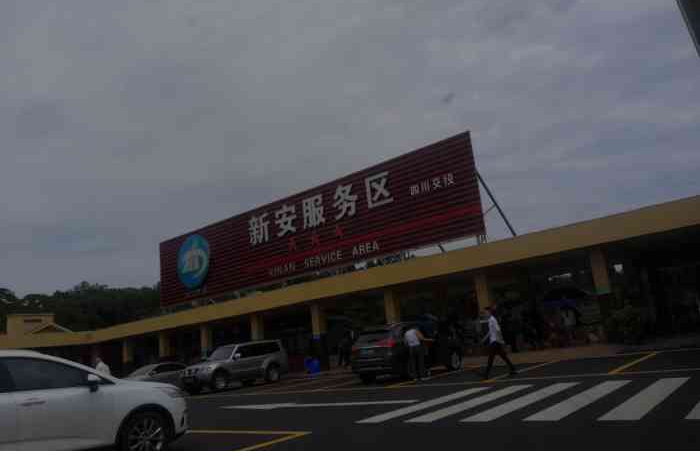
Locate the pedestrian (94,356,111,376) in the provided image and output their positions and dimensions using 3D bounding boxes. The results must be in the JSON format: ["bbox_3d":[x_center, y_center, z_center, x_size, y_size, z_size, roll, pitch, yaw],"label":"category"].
[{"bbox_3d":[-6.731,4.413,14.817,0.420,1.680,0.500,-4,-13,-11],"label":"pedestrian"}]

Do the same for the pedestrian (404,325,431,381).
[{"bbox_3d":[1.937,3.739,16.225,0.520,1.550,0.620,-12,-14,23],"label":"pedestrian"}]

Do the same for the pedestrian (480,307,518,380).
[{"bbox_3d":[3.552,2.864,13.493,0.750,1.680,0.520,-8,-13,7],"label":"pedestrian"}]

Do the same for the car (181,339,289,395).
[{"bbox_3d":[-4.888,6.151,24.124,1.900,1.870,4.800,-17,-16,39],"label":"car"}]

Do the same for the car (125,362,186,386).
[{"bbox_3d":[-9.365,7.433,26.565,1.800,1.460,4.600,-17,-16,38],"label":"car"}]

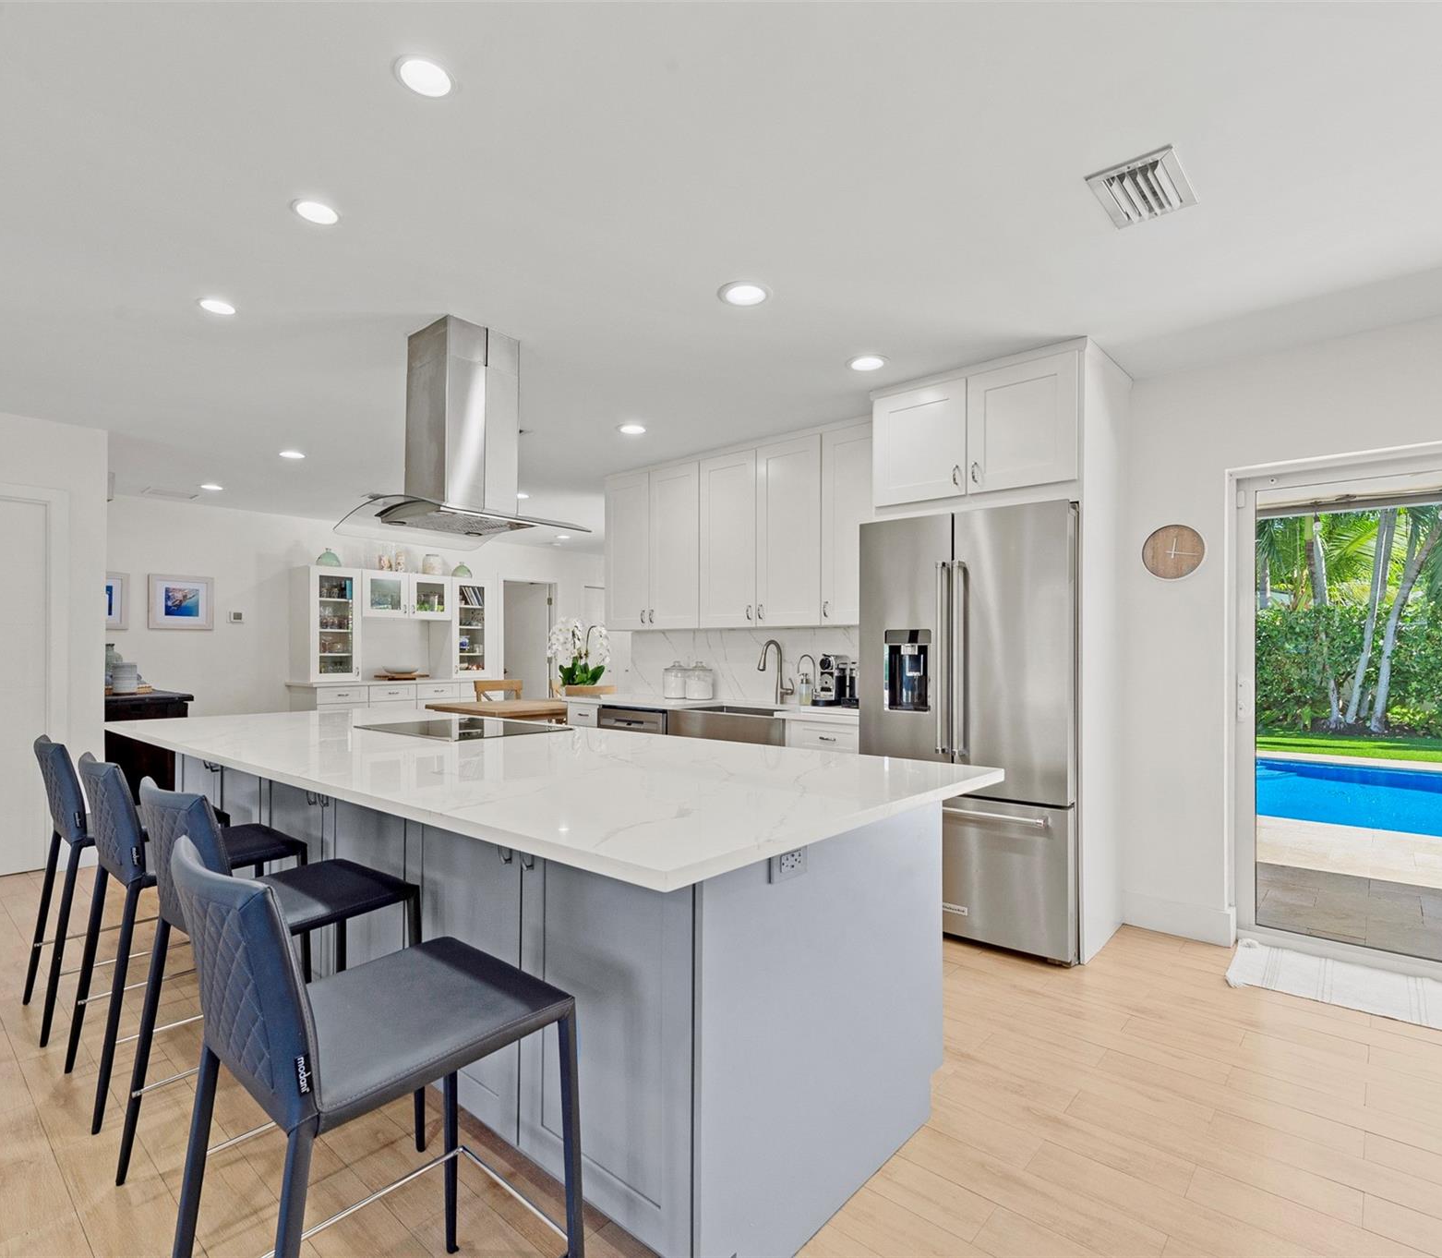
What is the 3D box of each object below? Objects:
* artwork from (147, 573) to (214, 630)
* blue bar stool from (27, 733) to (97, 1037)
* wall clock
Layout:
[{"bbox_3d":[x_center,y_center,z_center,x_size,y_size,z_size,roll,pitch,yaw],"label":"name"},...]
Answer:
[{"bbox_3d":[-4.686,-0.223,6.390,0.030,0.470,0.468,-1,-2,40],"label":"artwork"},{"bbox_3d":[-2.102,0.841,2.620,0.435,0.942,0.525,-1,-2,40],"label":"blue bar stool"},{"bbox_3d":[1.972,-0.336,3.208,0.237,0.237,0.040,-1,-2,40],"label":"wall clock"}]

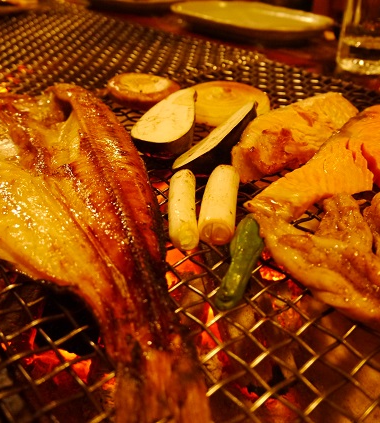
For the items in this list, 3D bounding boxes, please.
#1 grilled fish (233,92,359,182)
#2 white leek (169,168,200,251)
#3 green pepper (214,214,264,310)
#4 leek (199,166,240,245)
[{"bbox_3d":[0.076,-0.053,0.315,0.037,0.026,0.110,28,41,37],"label":"grilled fish"},{"bbox_3d":[-0.003,-0.003,0.245,0.015,0.015,0.060,-1,32,-1],"label":"white leek"},{"bbox_3d":[0.023,0.021,0.209,0.015,0.013,0.059,9,33,14],"label":"green pepper"},{"bbox_3d":[0.017,-0.005,0.246,0.017,0.017,0.056,4,32,7],"label":"leek"}]

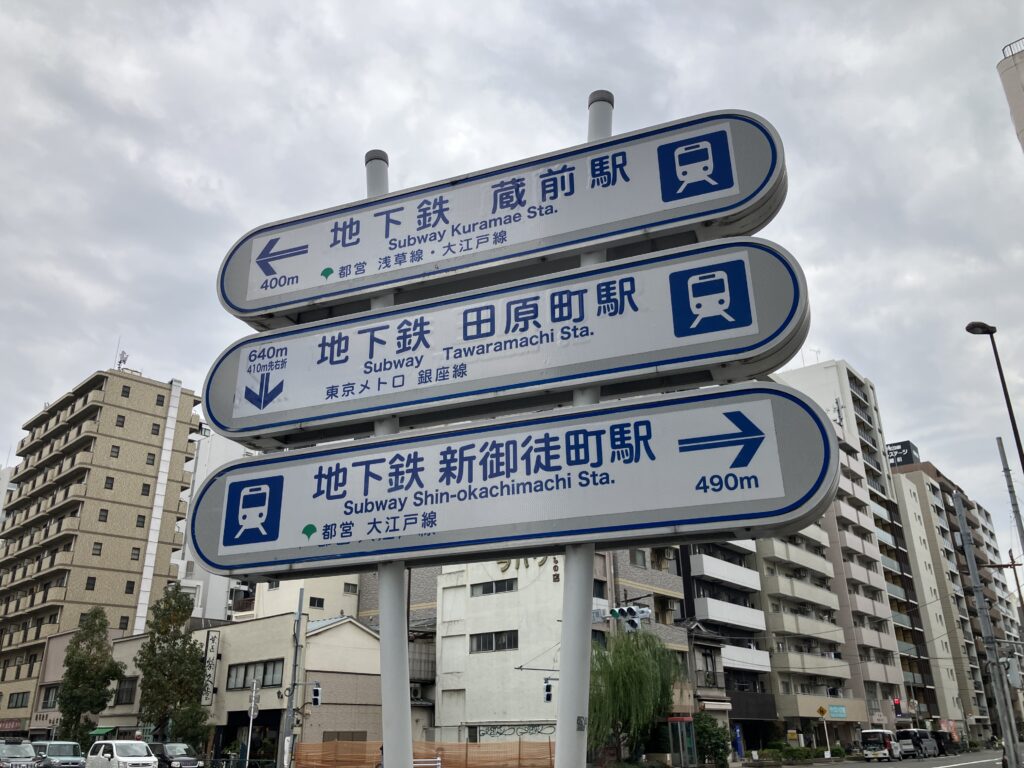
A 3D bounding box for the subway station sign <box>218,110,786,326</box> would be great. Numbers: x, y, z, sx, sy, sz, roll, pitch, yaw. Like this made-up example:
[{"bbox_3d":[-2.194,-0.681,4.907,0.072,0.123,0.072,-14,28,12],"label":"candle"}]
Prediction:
[{"bbox_3d":[-0.199,-0.886,4.859,3.480,0.675,0.270,-9,-24,18],"label":"subway station sign"}]

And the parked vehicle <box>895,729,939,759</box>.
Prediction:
[{"bbox_3d":[29.838,26.587,61.347,1.720,1.900,4.700,-18,-28,35],"label":"parked vehicle"}]

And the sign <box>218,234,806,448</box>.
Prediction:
[{"bbox_3d":[-0.180,-0.169,4.576,3.480,0.675,0.270,-9,-24,18],"label":"sign"}]

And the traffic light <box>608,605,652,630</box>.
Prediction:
[{"bbox_3d":[4.517,8.957,31.706,1.350,0.800,0.600,-18,-28,35],"label":"traffic light"}]

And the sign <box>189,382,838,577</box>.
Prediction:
[{"bbox_3d":[-0.161,0.568,4.285,3.480,0.675,0.270,-9,-24,18],"label":"sign"}]

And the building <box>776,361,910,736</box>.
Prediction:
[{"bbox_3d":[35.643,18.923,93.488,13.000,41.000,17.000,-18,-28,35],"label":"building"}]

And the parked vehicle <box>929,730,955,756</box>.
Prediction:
[{"bbox_3d":[33.759,28.509,65.889,1.650,1.800,3.900,-18,-28,35],"label":"parked vehicle"}]

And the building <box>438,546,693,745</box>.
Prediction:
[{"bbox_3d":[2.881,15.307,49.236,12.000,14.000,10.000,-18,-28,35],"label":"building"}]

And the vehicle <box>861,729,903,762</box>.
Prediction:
[{"bbox_3d":[24.924,24.243,55.623,1.480,1.880,3.400,-18,-28,35],"label":"vehicle"}]

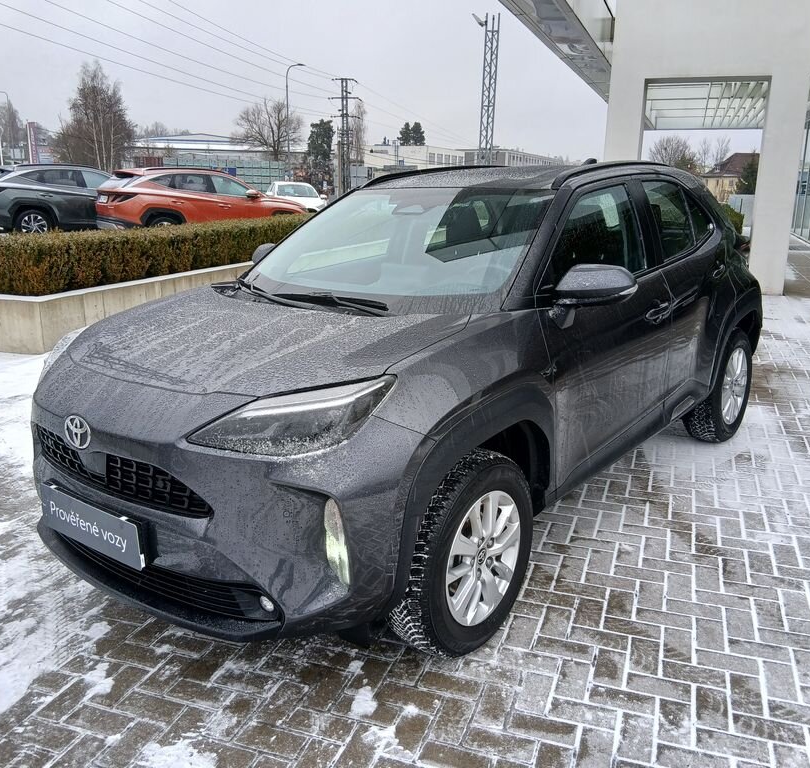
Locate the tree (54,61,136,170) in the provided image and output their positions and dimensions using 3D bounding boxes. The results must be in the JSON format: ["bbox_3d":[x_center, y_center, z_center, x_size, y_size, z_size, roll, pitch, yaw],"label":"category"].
[{"bbox_3d":[-29.685,-24.213,74.081,7.555,12.883,7.555,-7,17,-20],"label":"tree"}]

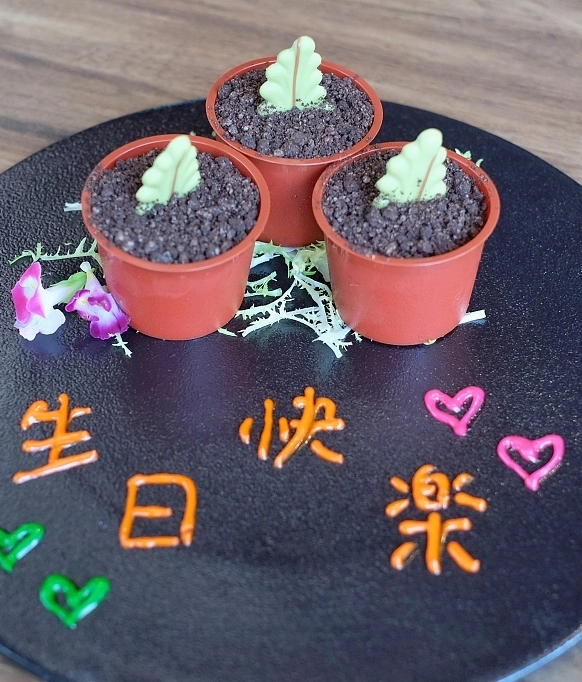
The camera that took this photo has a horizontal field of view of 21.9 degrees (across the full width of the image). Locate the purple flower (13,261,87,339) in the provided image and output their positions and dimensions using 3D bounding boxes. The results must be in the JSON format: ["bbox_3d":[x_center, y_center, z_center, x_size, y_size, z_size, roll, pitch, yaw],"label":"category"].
[{"bbox_3d":[-0.095,-0.018,0.587,0.030,0.020,0.023,-25,52,-21],"label":"purple flower"}]

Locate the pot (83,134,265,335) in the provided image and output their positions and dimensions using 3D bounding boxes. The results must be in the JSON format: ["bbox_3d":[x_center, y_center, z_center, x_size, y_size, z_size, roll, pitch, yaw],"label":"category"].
[{"bbox_3d":[-0.044,-0.037,0.581,0.070,0.050,0.070,2,51,-3],"label":"pot"}]

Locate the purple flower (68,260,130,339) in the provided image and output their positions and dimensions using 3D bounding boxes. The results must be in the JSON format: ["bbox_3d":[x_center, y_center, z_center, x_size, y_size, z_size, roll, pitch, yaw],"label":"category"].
[{"bbox_3d":[-0.075,-0.017,0.588,0.025,0.017,0.028,4,47,4],"label":"purple flower"}]

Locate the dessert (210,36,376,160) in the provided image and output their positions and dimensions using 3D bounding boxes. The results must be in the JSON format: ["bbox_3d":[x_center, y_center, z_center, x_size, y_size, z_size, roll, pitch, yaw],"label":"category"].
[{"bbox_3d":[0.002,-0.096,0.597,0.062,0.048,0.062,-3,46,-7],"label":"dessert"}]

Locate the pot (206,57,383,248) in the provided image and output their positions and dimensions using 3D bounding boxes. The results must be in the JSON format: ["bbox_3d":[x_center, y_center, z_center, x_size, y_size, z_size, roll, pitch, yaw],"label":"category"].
[{"bbox_3d":[0.000,-0.076,0.618,0.070,0.050,0.070,2,45,-3],"label":"pot"}]

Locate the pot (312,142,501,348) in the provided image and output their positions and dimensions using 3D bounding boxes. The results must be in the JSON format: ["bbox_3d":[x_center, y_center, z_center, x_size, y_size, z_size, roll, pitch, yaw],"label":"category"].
[{"bbox_3d":[0.044,-0.036,0.582,0.070,0.050,0.070,0,46,0],"label":"pot"}]

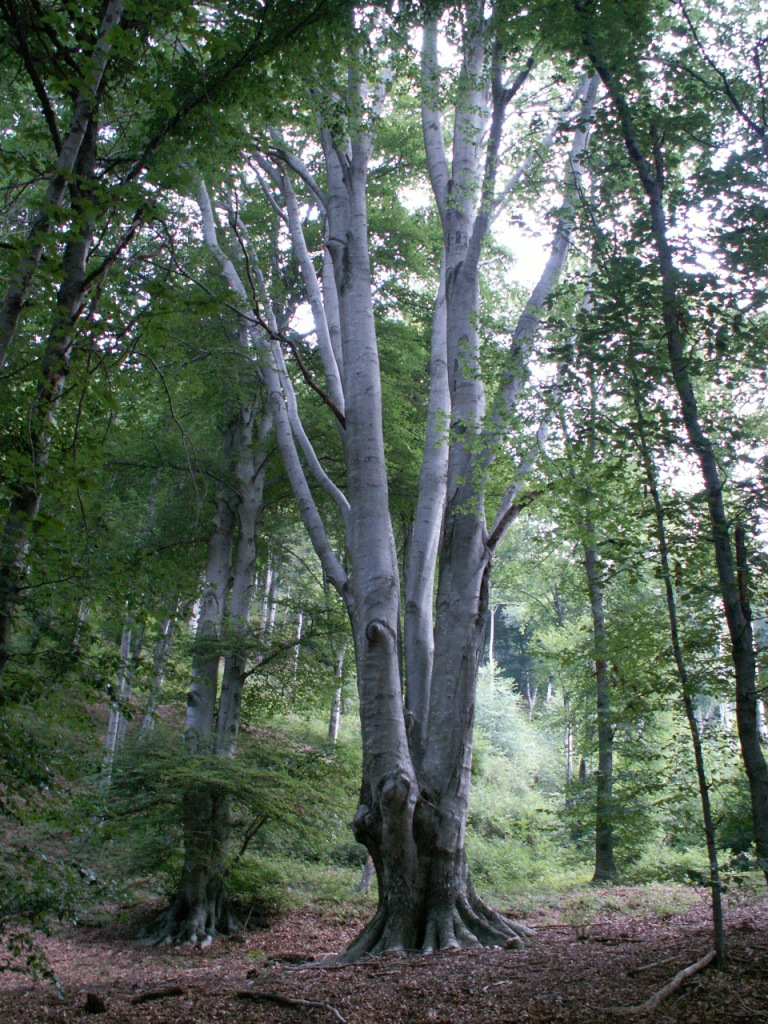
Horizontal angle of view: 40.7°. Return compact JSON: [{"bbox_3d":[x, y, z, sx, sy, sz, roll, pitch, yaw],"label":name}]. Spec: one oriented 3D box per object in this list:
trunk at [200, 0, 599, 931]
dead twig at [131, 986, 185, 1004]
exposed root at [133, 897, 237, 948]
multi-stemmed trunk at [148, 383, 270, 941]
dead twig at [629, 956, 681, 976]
[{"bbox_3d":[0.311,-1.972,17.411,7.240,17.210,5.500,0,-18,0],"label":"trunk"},{"bbox_3d":[-2.269,4.859,10.418,0.120,0.080,0.640,-16,-23,40],"label":"dead twig"},{"bbox_3d":[-3.361,6.987,17.717,1.760,0.730,1.400,0,-18,0],"label":"exposed root"},{"bbox_3d":[-3.225,2.479,19.671,2.150,10.520,2.000,0,-18,0],"label":"multi-stemmed trunk"},{"bbox_3d":[3.315,5.479,12.530,0.130,0.090,1.330,-14,-22,37],"label":"dead twig"}]

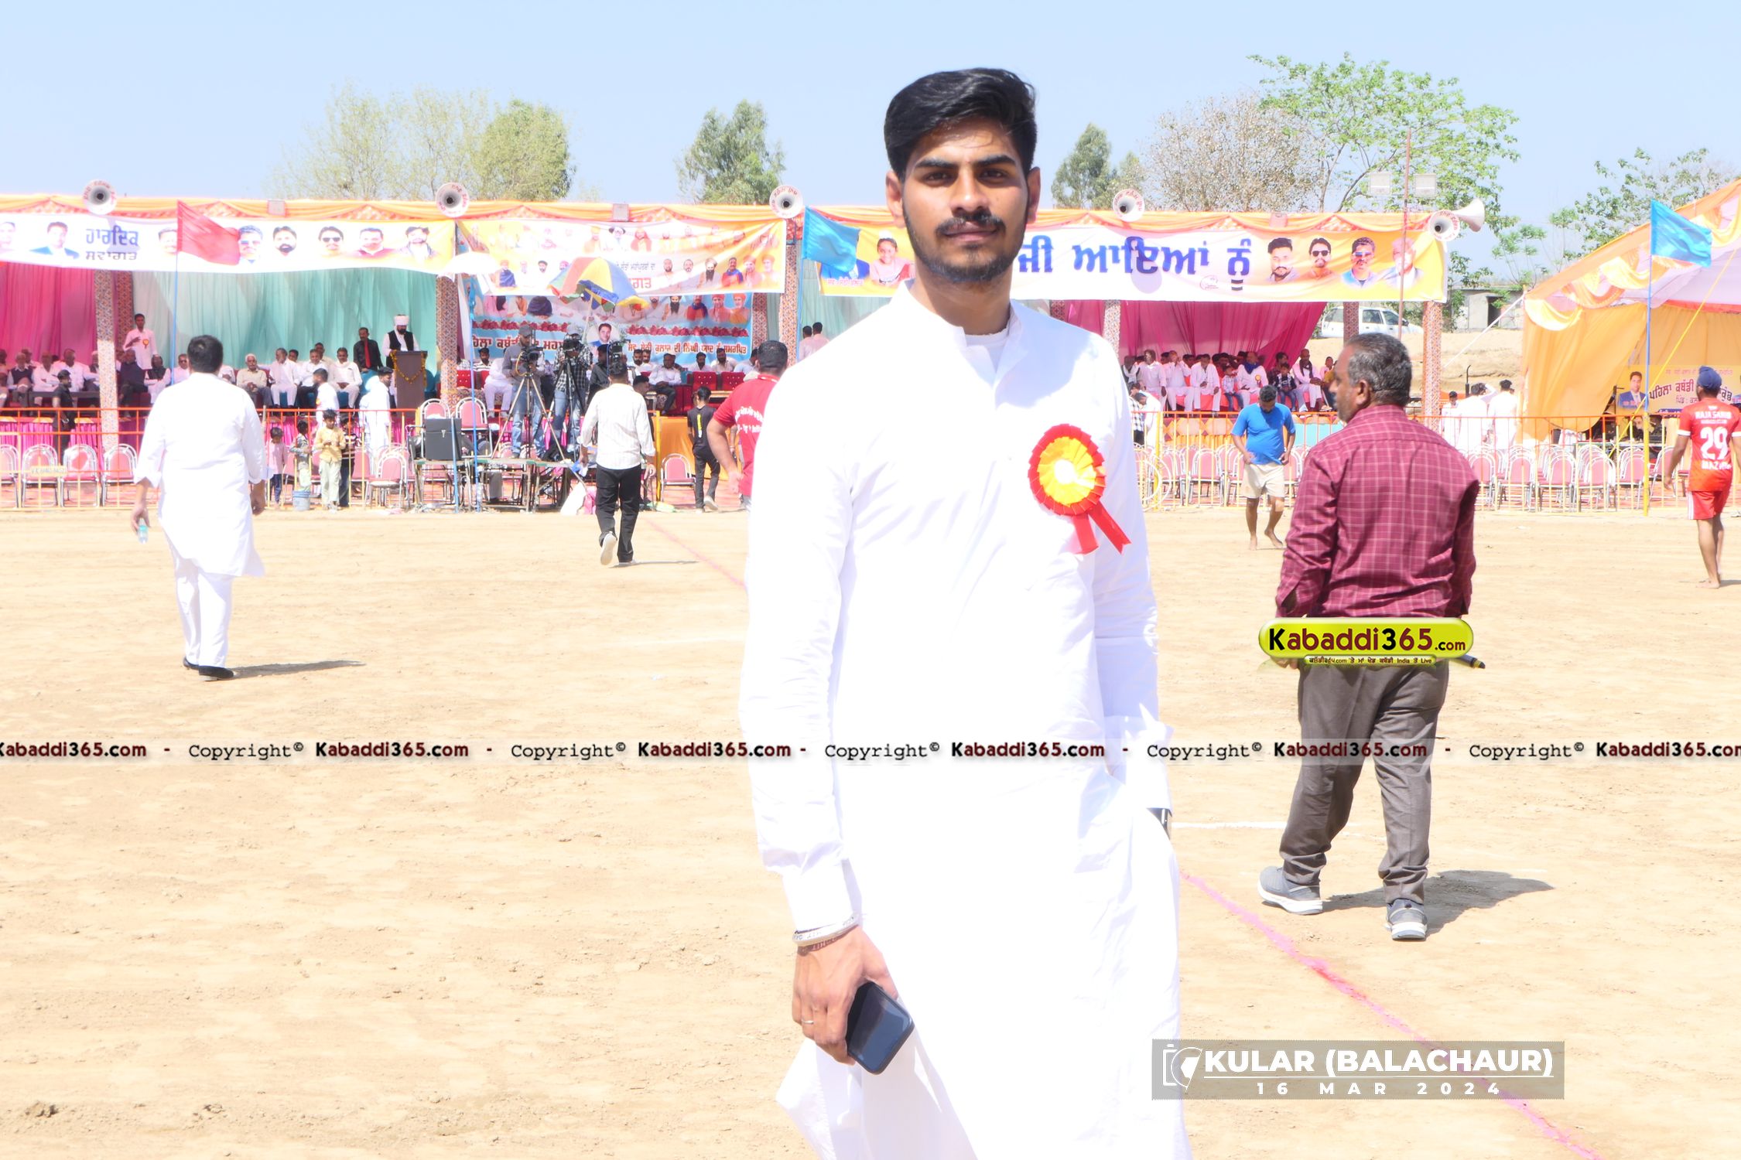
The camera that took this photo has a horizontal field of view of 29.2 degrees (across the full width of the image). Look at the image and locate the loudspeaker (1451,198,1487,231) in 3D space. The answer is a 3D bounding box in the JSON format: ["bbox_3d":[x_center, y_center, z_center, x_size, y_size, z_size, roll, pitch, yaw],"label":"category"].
[{"bbox_3d":[8.785,-5.387,49.200,0.520,0.490,0.480,0,3,-14],"label":"loudspeaker"}]

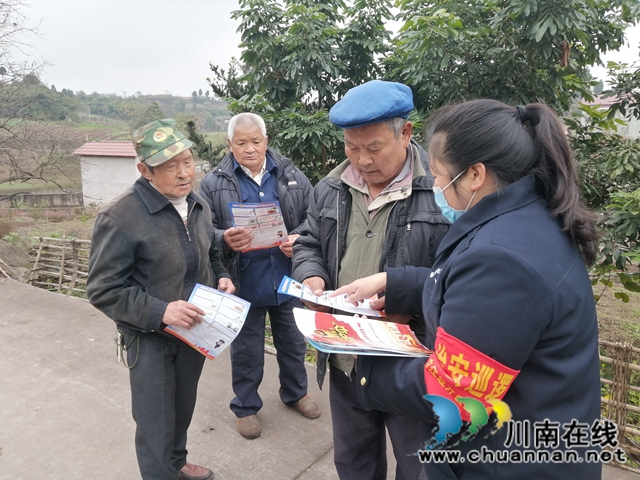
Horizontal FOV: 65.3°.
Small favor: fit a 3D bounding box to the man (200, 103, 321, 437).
[{"bbox_3d":[-0.310,0.195,2.510,0.570,1.640,0.450,-2,9,-14],"label":"man"}]

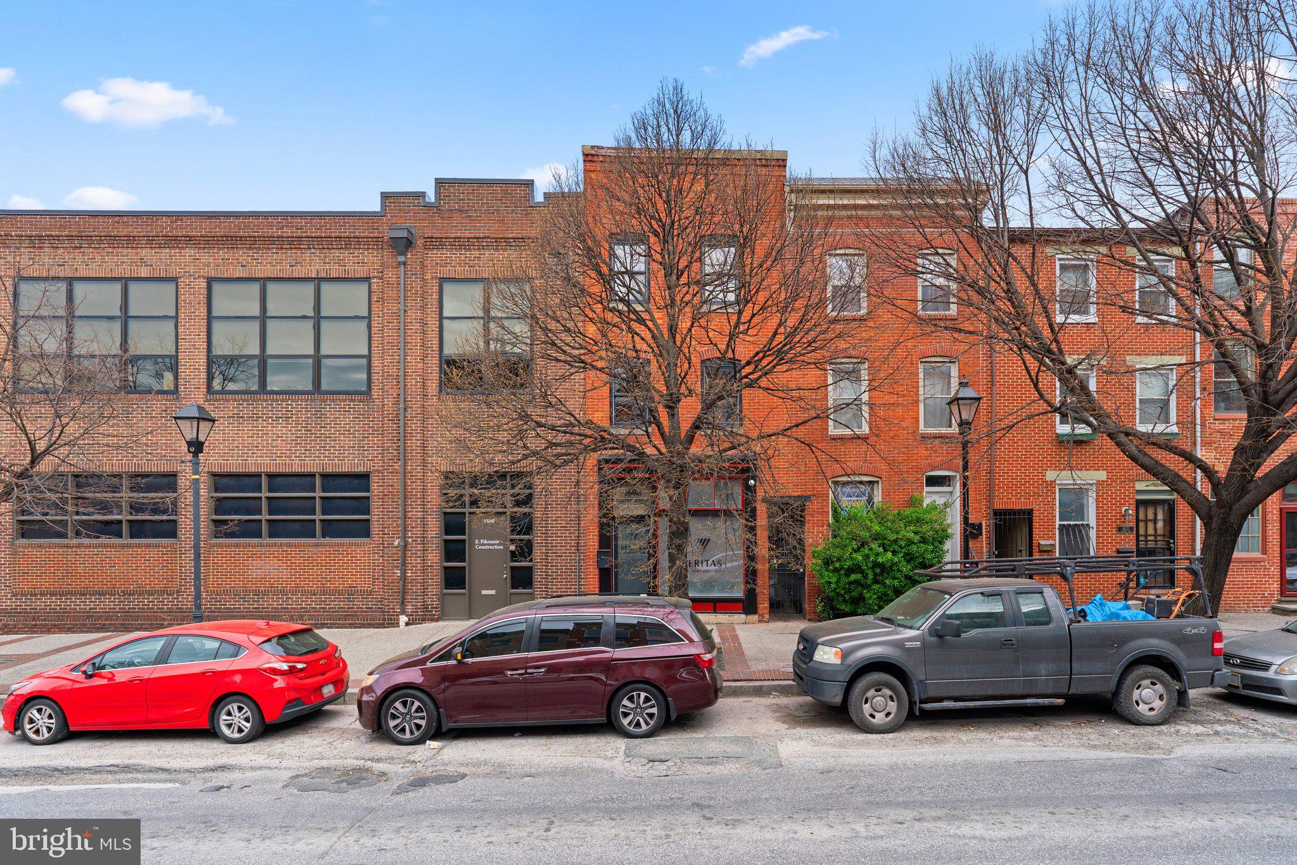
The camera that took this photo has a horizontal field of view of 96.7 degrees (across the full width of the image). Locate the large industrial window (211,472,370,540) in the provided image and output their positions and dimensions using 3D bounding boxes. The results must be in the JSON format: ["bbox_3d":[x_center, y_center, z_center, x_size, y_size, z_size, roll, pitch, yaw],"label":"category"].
[{"bbox_3d":[-7.850,1.620,12.650,3.490,1.490,0.150,0,0,0],"label":"large industrial window"}]

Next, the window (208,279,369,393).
[{"bbox_3d":[-7.900,-2.110,12.650,3.490,2.510,0.150,0,0,0],"label":"window"}]

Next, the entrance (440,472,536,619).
[{"bbox_3d":[-3.540,2.490,12.650,2.110,3.220,0.200,0,0,0],"label":"entrance"}]

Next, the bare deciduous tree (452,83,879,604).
[{"bbox_3d":[0.200,-1.150,9.800,7.100,10.200,6.000,0,0,0],"label":"bare deciduous tree"}]

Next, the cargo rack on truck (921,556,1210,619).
[{"bbox_3d":[6.080,2.280,8.850,3.500,0.800,1.650,-1,-3,0],"label":"cargo rack on truck"}]

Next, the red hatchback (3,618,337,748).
[{"bbox_3d":[-7.030,3.660,8.830,4.450,1.480,1.820,-1,-3,0],"label":"red hatchback"}]

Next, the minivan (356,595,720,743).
[{"bbox_3d":[-1.530,3.250,8.520,5.150,1.740,2.020,-1,-3,0],"label":"minivan"}]

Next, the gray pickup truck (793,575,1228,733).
[{"bbox_3d":[5.120,3.190,8.850,5.840,1.900,2.030,-1,-3,0],"label":"gray pickup truck"}]

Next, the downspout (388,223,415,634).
[{"bbox_3d":[-5.350,-0.150,12.500,0.520,8.660,0.280,0,0,0],"label":"downspout"}]

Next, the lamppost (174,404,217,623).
[{"bbox_3d":[-8.060,1.820,10.300,0.480,4.660,0.480,0,0,0],"label":"lamppost"}]

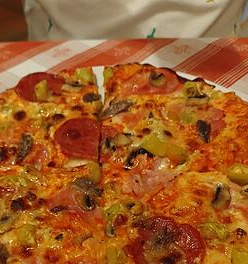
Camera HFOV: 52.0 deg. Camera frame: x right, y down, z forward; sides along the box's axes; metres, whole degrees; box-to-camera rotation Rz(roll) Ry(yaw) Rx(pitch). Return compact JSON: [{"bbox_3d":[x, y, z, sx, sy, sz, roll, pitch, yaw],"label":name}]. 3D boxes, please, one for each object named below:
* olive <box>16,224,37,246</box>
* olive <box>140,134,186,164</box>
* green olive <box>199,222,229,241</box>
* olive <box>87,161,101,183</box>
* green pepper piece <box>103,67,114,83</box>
[{"bbox_3d":[-0.062,0.066,0.162,0.013,0.008,0.013,-3,41,0],"label":"olive"},{"bbox_3d":[0.033,0.014,0.215,0.040,0.011,0.019,14,44,18],"label":"olive"},{"bbox_3d":[0.056,0.062,0.159,0.018,0.007,0.011,8,43,13],"label":"green olive"},{"bbox_3d":[-0.024,0.031,0.200,0.011,0.008,0.017,-3,41,0],"label":"olive"},{"bbox_3d":[-0.019,-0.072,0.316,0.014,0.009,0.021,-3,41,0],"label":"green pepper piece"}]

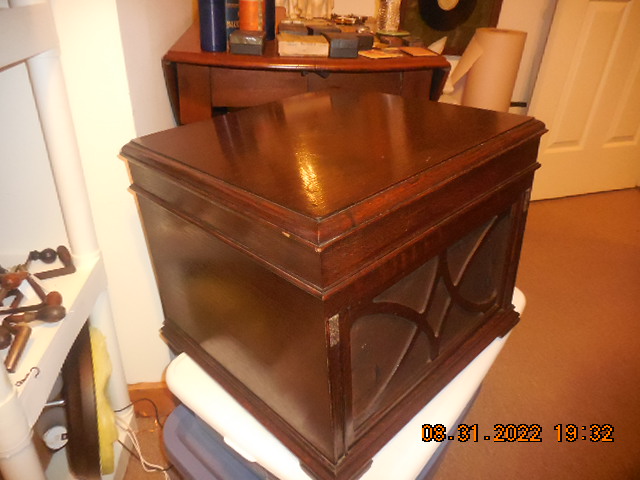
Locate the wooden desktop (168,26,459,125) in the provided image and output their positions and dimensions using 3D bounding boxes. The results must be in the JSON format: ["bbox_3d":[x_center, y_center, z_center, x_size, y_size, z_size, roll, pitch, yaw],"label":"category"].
[{"bbox_3d":[-0.095,-0.348,1.694,0.733,0.730,1.065,-2,29,-9],"label":"wooden desktop"}]

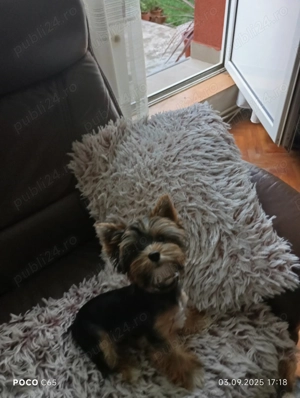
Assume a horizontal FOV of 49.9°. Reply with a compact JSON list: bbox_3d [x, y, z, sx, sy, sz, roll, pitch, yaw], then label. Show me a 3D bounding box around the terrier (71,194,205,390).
[{"bbox_3d":[-0.029,0.186,0.538,0.255,0.310,0.155,-8,42,-4],"label":"terrier"}]

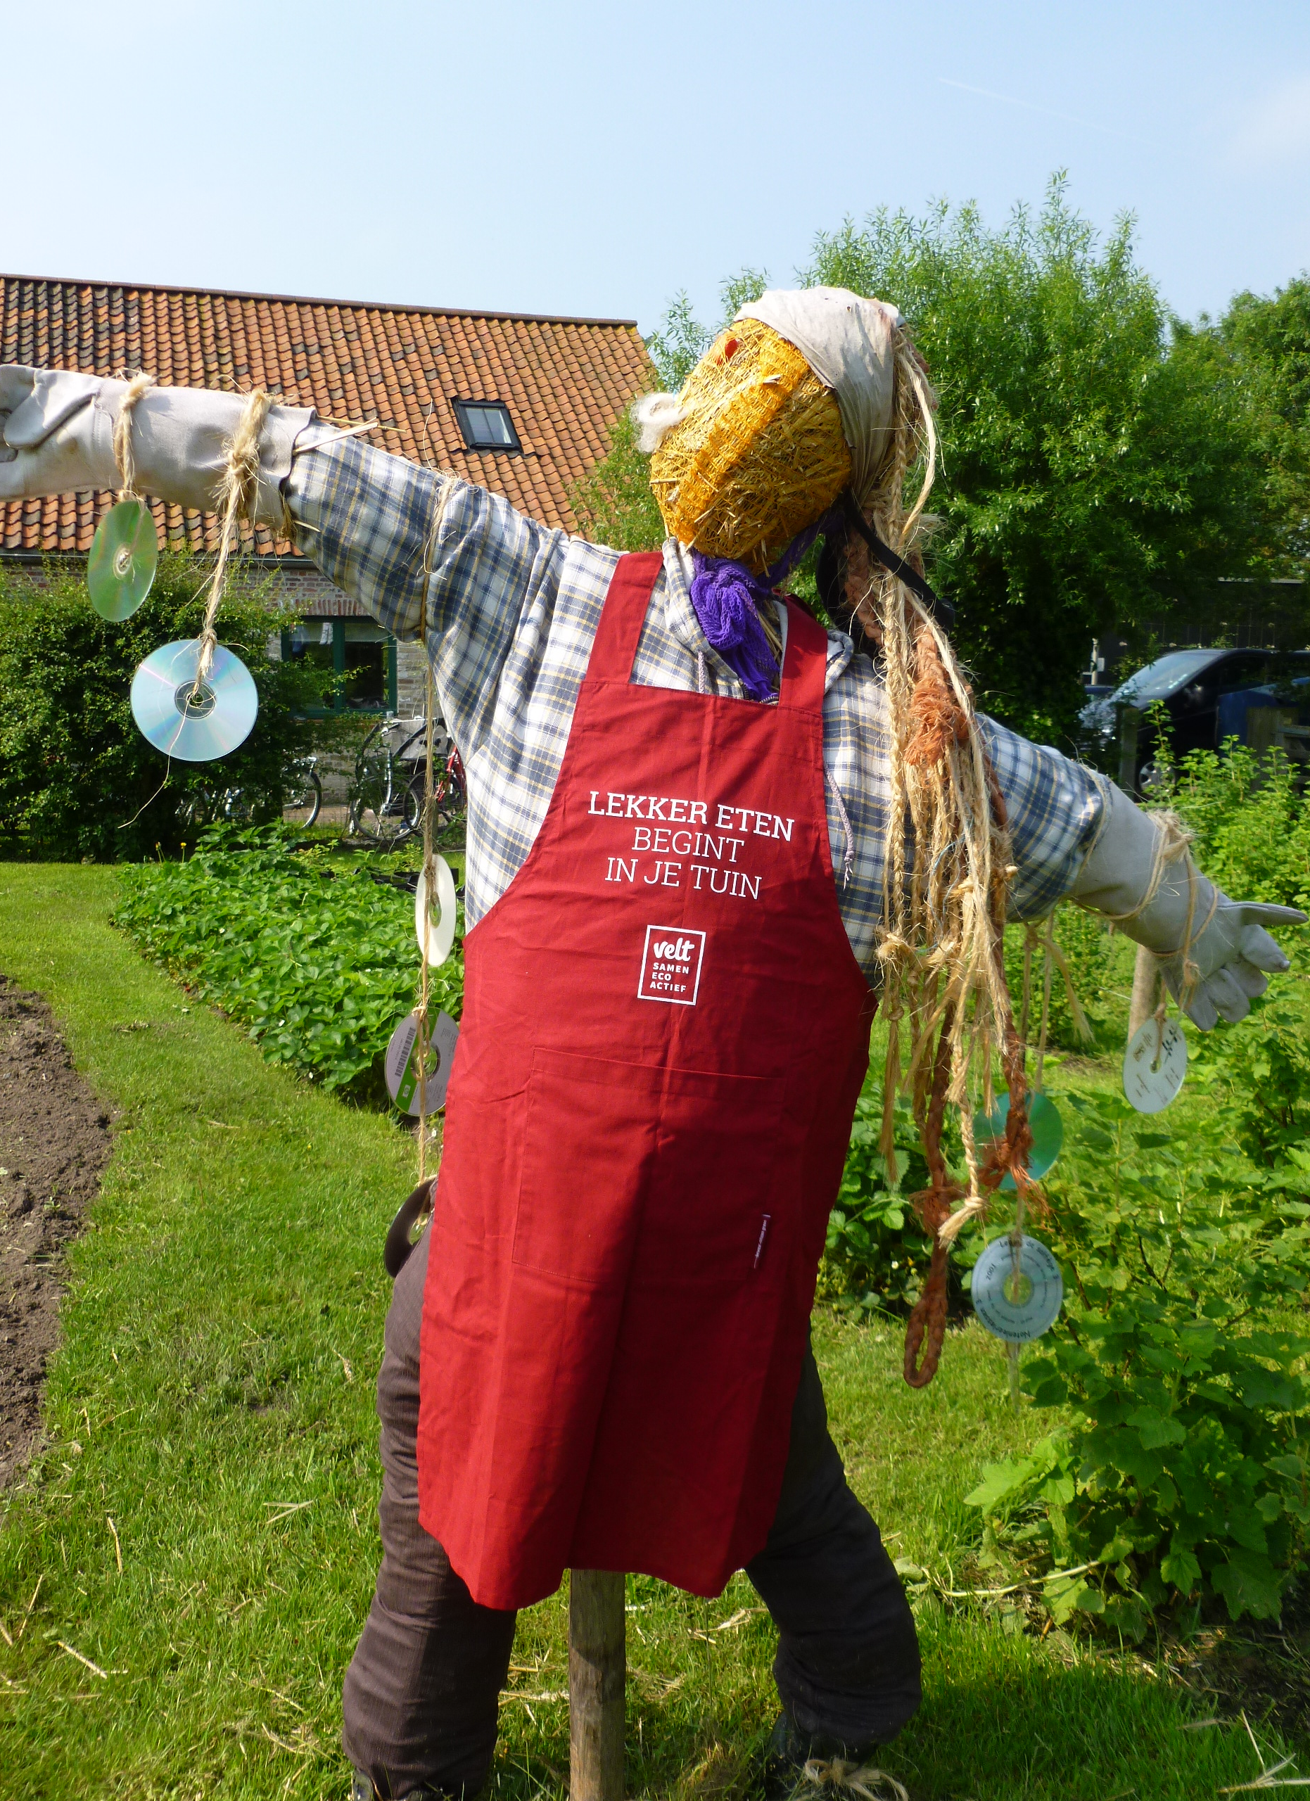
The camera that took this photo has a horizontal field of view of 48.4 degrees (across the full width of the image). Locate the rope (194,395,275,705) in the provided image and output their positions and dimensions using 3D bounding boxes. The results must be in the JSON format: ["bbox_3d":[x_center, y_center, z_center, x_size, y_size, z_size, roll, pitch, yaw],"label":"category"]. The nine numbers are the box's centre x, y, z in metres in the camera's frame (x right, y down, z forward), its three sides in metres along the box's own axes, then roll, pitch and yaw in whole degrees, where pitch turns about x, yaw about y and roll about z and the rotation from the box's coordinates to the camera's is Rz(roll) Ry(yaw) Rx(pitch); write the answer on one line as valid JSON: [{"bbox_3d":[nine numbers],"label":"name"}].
[{"bbox_3d":[-0.412,-0.350,1.425,0.080,0.300,0.110,-1,10,-12],"label":"rope"}]

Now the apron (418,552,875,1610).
[{"bbox_3d":[-0.003,0.180,1.585,0.460,1.080,0.280,4,9,-11],"label":"apron"}]

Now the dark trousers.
[{"bbox_3d":[-0.025,0.645,1.710,0.660,0.870,0.300,-1,10,-10],"label":"dark trousers"}]

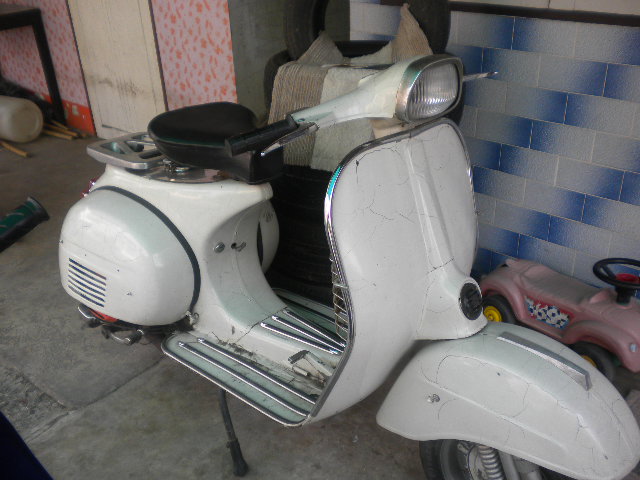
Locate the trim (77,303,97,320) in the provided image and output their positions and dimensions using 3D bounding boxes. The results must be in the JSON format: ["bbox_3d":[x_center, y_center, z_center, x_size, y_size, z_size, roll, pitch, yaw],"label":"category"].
[{"bbox_3d":[-0.721,0.219,1.983,0.075,0.045,0.040,21,37,37],"label":"trim"}]

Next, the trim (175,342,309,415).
[{"bbox_3d":[-0.192,0.322,1.533,0.435,0.011,0.016,20,36,36],"label":"trim"}]

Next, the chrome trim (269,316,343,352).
[{"bbox_3d":[-0.034,0.232,1.601,0.232,0.011,0.016,21,37,37],"label":"chrome trim"}]

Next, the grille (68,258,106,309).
[{"bbox_3d":[-0.615,0.117,1.715,0.170,0.110,0.035,21,37,37],"label":"grille"}]

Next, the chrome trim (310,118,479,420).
[{"bbox_3d":[0.143,0.059,1.333,0.180,0.650,0.455,21,37,37],"label":"chrome trim"}]

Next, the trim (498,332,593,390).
[{"bbox_3d":[0.392,0.209,1.147,0.020,0.040,0.185,-25,36,-35],"label":"trim"}]

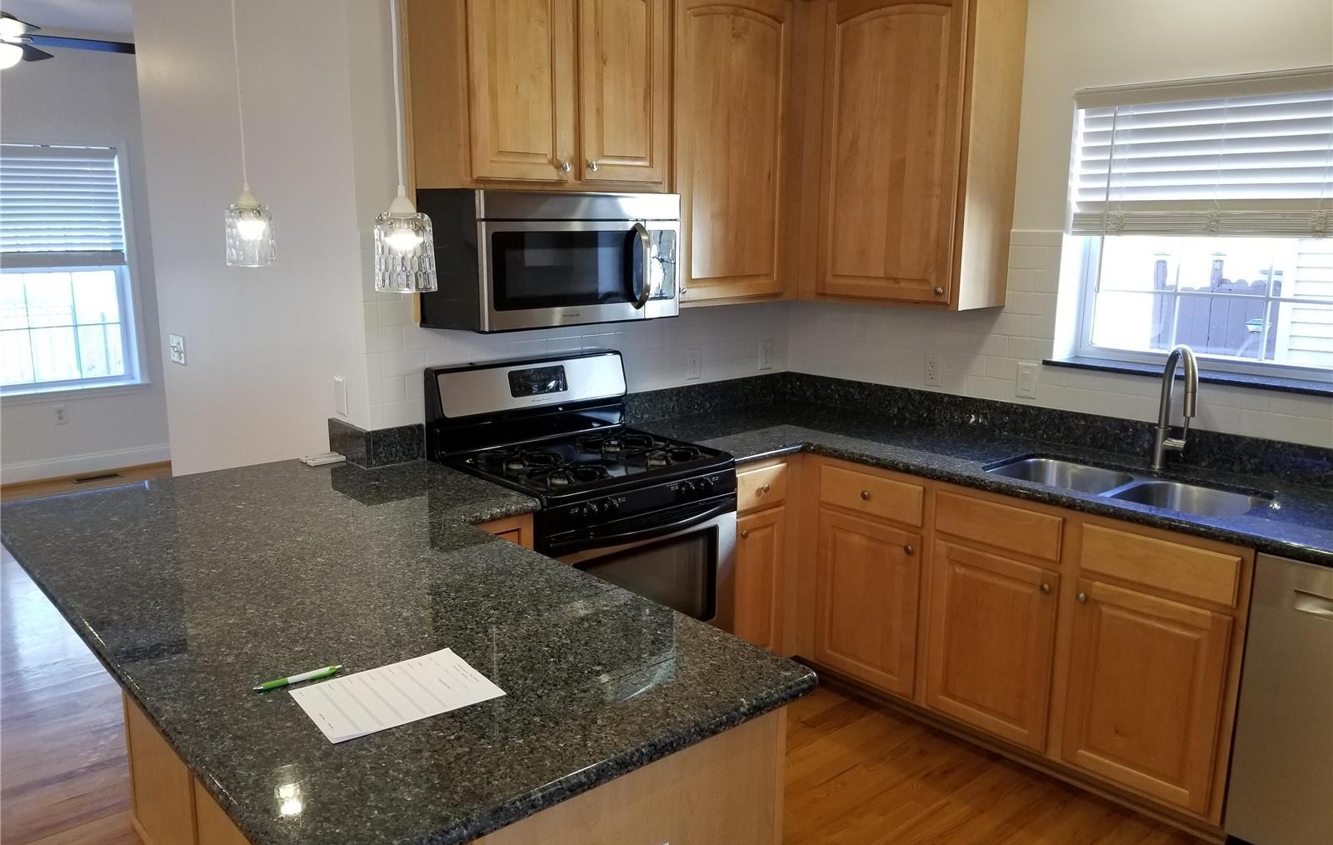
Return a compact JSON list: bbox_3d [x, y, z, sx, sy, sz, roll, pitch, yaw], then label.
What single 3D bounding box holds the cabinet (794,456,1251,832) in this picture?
[{"bbox_3d":[1.194,0.574,3.304,0.627,0.822,1.455,-10,15,-42],"label":"cabinet"}]

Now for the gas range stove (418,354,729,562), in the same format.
[{"bbox_3d":[-0.249,0.426,3.273,0.757,1.217,0.690,-10,15,-42],"label":"gas range stove"}]

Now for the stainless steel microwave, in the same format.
[{"bbox_3d":[-0.352,-0.528,3.208,0.776,0.404,0.385,-10,15,-42],"label":"stainless steel microwave"}]

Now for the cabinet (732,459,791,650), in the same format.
[{"bbox_3d":[0.141,0.491,3.705,0.363,0.822,0.616,-10,15,-42],"label":"cabinet"}]

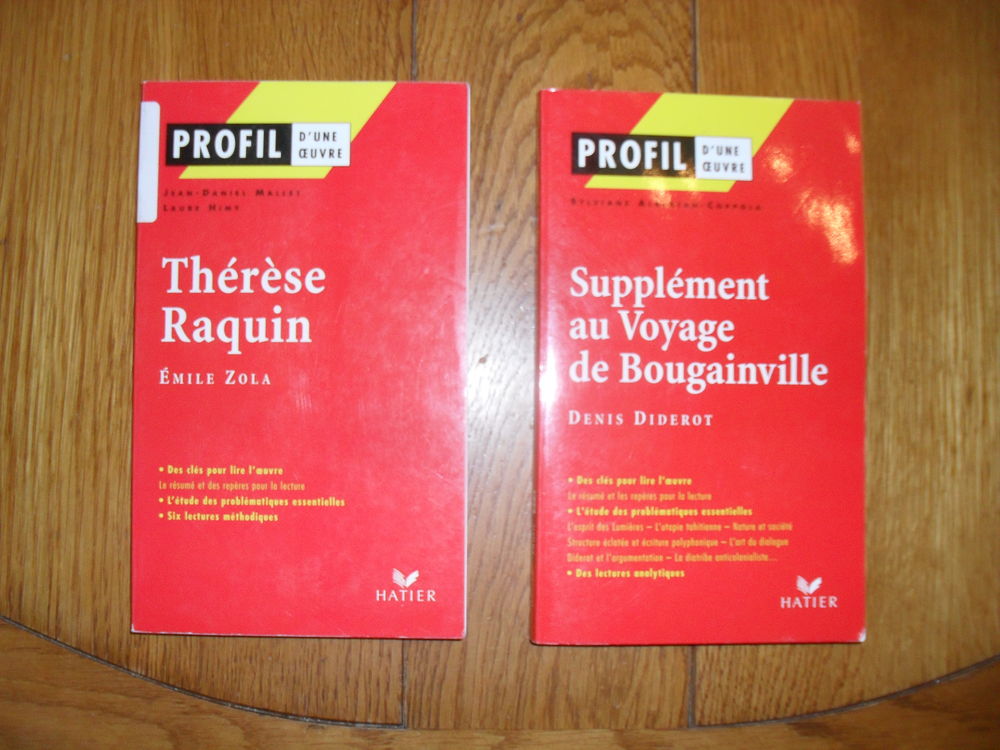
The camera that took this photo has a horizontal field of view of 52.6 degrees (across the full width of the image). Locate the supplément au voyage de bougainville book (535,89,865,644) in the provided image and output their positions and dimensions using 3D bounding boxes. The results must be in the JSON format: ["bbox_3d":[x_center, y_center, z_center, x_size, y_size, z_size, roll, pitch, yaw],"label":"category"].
[{"bbox_3d":[0.066,-0.003,0.335,0.108,0.009,0.179,1,88,-1],"label":"supplément au voyage de bougainville book"}]

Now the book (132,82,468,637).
[{"bbox_3d":[-0.064,-0.006,0.332,0.108,0.009,0.179,0,88,-1],"label":"book"}]

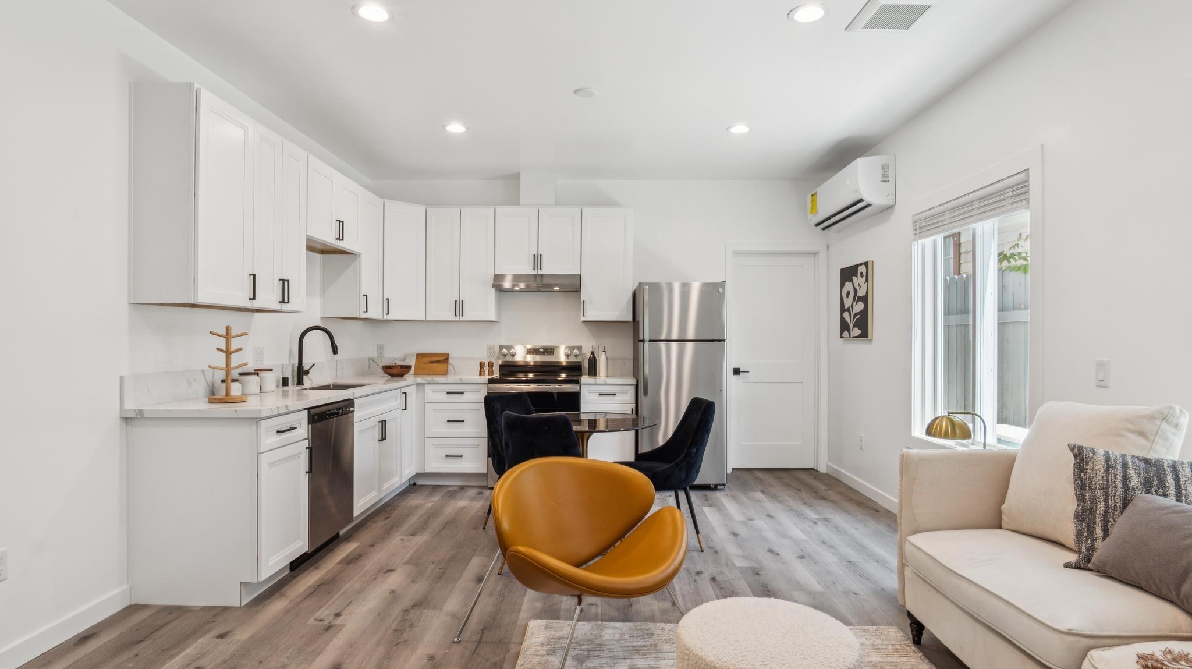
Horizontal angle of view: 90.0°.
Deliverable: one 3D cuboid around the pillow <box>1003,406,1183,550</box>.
[{"bbox_3d":[1.812,0.521,2.194,0.180,0.550,0.500,20,-7,-20],"label":"pillow"}]

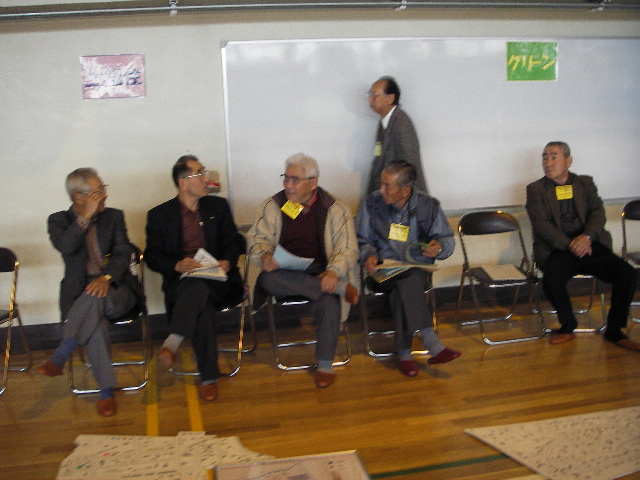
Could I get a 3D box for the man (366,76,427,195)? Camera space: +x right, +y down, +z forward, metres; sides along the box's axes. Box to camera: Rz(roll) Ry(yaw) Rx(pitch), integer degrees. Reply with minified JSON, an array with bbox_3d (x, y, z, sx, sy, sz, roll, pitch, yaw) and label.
[{"bbox_3d":[0.501,-0.225,4.624,0.460,1.690,0.500,-6,12,-16],"label":"man"}]

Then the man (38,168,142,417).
[{"bbox_3d":[-1.204,0.244,3.780,0.570,1.235,0.740,-5,12,-14],"label":"man"}]

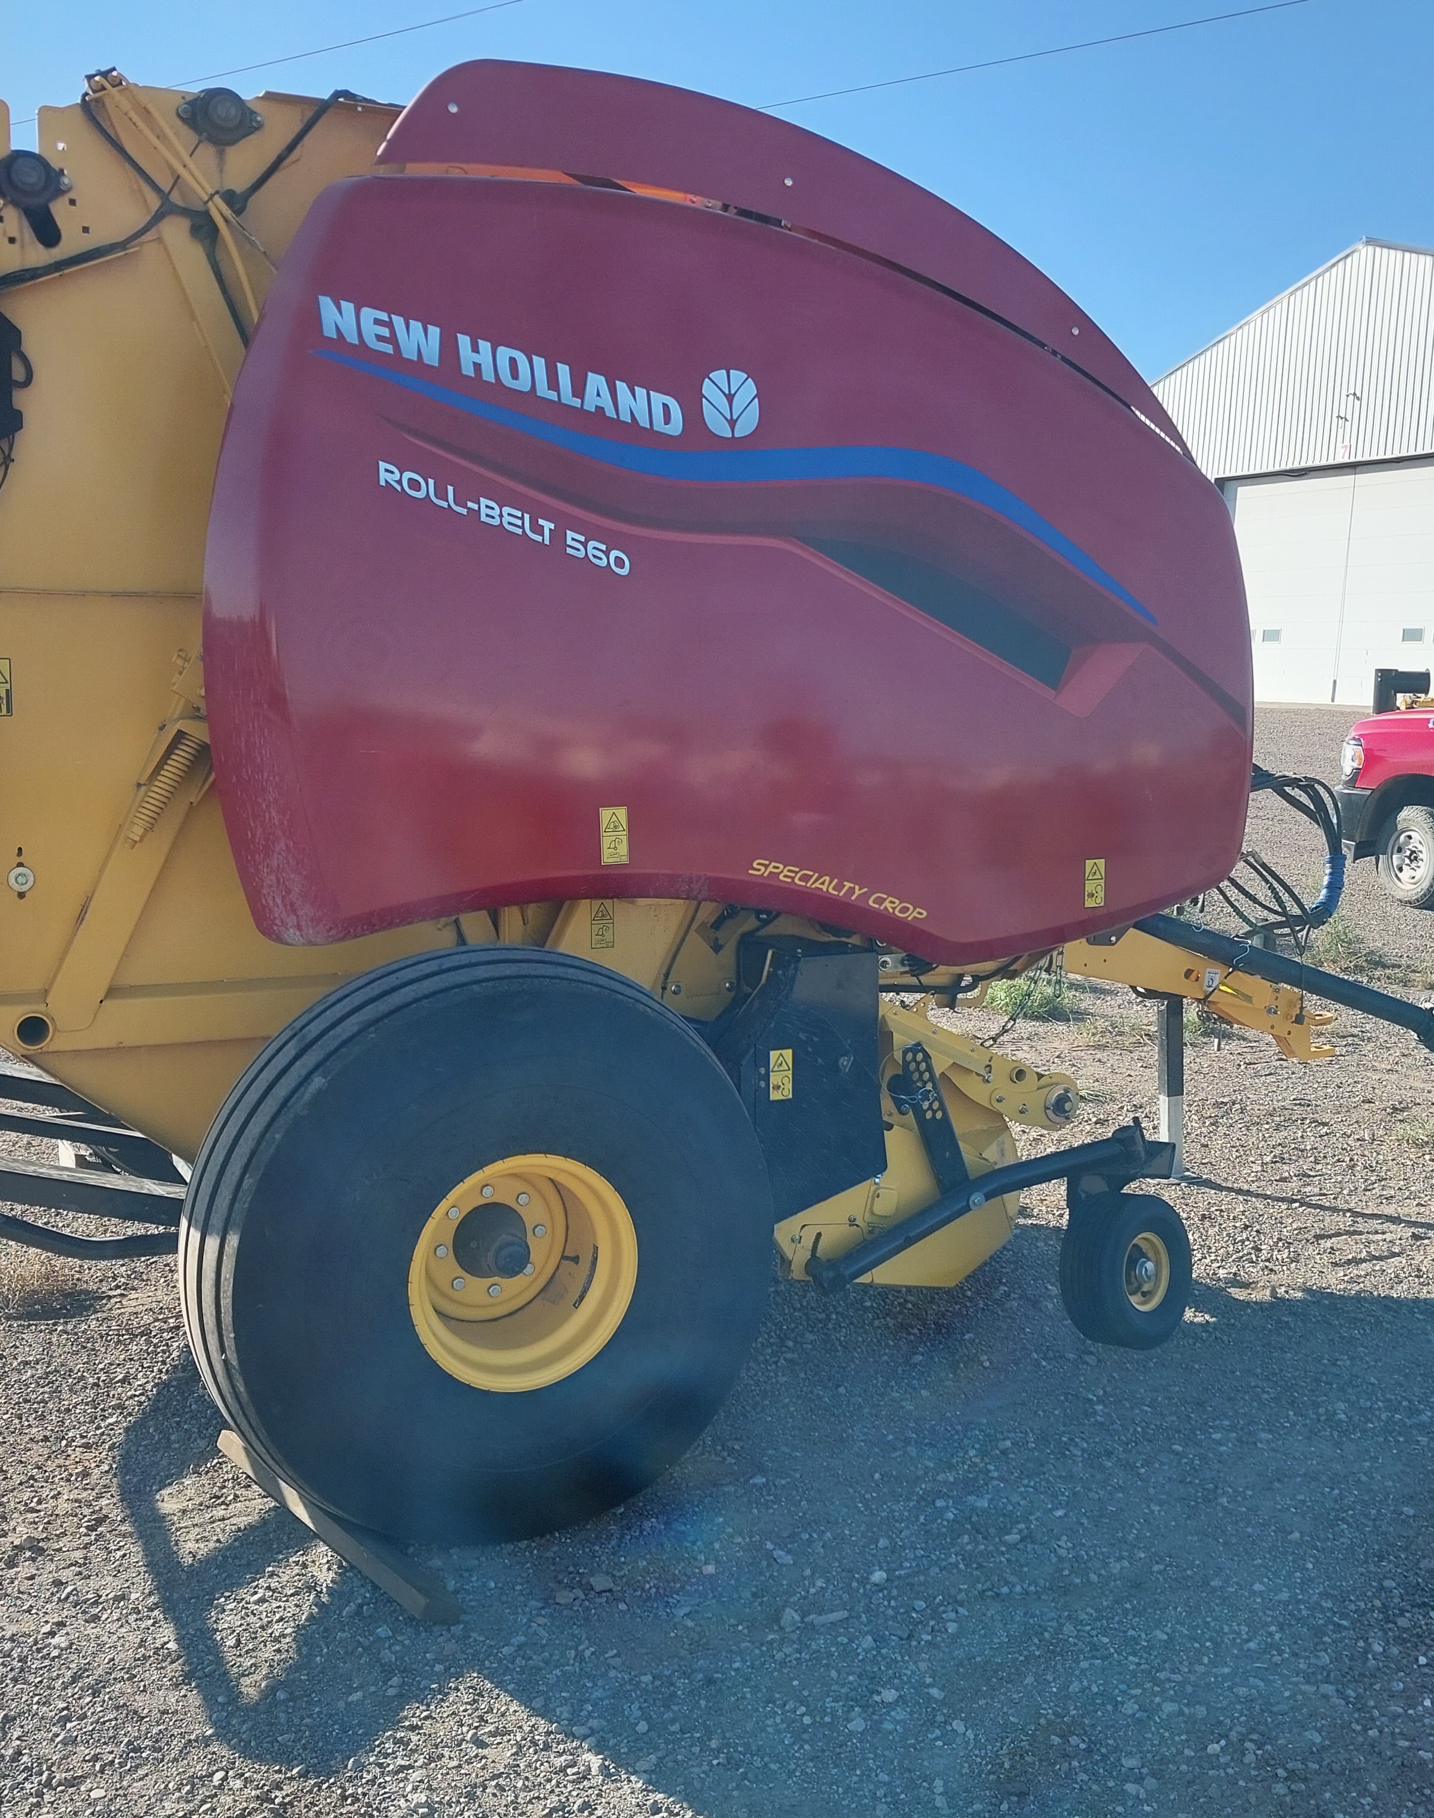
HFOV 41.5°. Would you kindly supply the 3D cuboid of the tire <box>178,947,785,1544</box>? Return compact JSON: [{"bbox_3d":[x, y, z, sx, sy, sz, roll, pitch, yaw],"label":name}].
[{"bbox_3d":[-0.464,0.643,3.737,1.140,1.140,0.530,-1,8,-26],"label":"tire"}]

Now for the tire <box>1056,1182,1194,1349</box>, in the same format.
[{"bbox_3d":[1.017,0.885,4.670,0.375,0.375,0.155,-4,10,-40],"label":"tire"}]

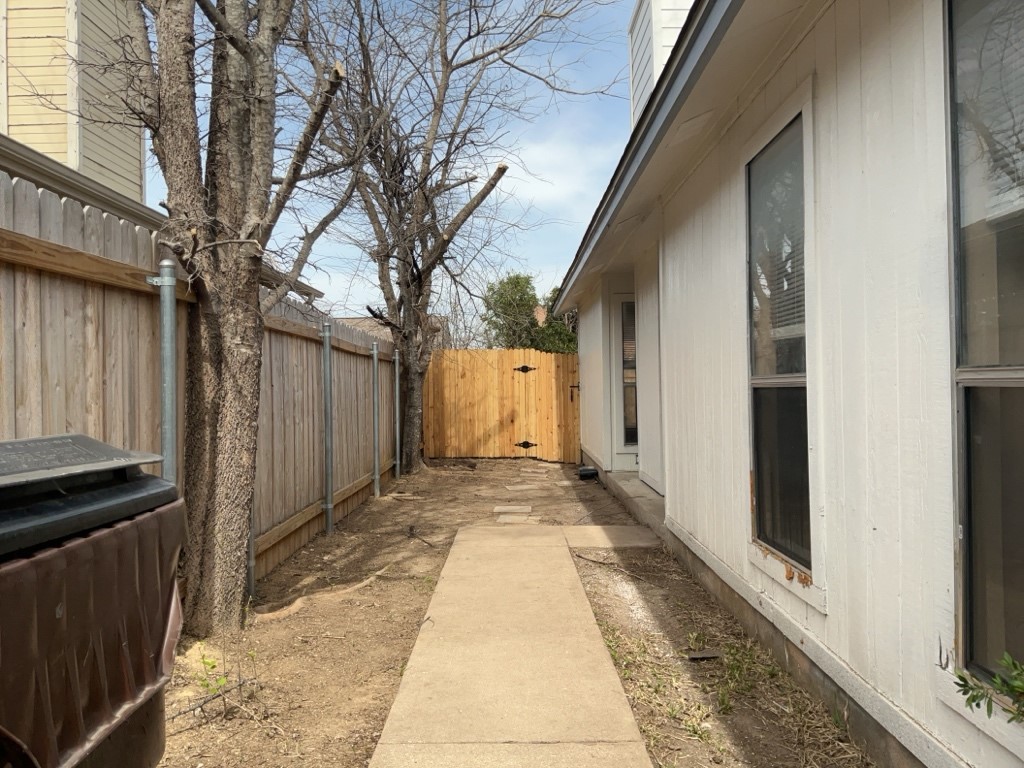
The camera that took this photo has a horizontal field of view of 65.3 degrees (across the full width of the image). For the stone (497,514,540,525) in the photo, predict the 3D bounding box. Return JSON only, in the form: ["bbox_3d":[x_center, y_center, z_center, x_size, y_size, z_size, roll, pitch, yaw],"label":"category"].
[{"bbox_3d":[0.062,1.200,7.030,0.350,0.040,0.350,-1,0,7],"label":"stone"}]

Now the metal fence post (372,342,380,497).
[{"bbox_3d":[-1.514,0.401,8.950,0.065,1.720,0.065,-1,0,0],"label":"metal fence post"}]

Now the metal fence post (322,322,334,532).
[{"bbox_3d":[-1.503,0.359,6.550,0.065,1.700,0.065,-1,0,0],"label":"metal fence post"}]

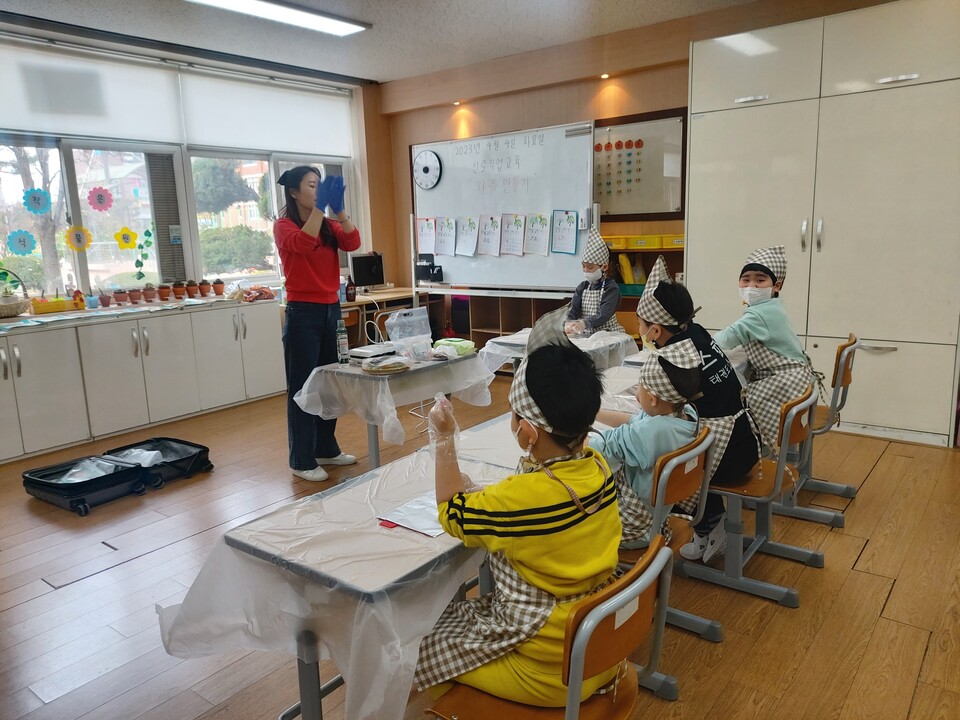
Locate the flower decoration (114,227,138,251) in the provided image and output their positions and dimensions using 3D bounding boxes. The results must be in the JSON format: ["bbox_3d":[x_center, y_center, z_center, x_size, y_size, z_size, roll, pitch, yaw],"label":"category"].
[{"bbox_3d":[-2.598,-0.893,5.096,0.010,0.170,0.177,7,14,37],"label":"flower decoration"}]

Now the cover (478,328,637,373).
[{"bbox_3d":[0.433,-0.035,4.072,0.720,0.210,0.560,7,14,38],"label":"cover"}]

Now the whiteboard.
[{"bbox_3d":[0.118,-1.201,5.626,1.800,1.200,0.050,7,14,38],"label":"whiteboard"}]

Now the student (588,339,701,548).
[{"bbox_3d":[0.389,0.378,1.976,0.460,0.920,0.370,8,15,43],"label":"student"}]

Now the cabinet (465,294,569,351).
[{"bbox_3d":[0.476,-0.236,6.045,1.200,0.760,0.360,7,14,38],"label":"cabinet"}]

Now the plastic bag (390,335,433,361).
[{"bbox_3d":[-0.348,-0.064,3.534,0.200,0.130,0.140,-11,14,-40],"label":"plastic bag"}]

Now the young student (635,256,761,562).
[{"bbox_3d":[0.759,0.187,2.509,0.380,1.090,0.550,-11,14,-40],"label":"young student"}]

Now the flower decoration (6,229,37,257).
[{"bbox_3d":[-3.017,-0.770,4.570,0.010,0.169,0.172,7,14,37],"label":"flower decoration"}]

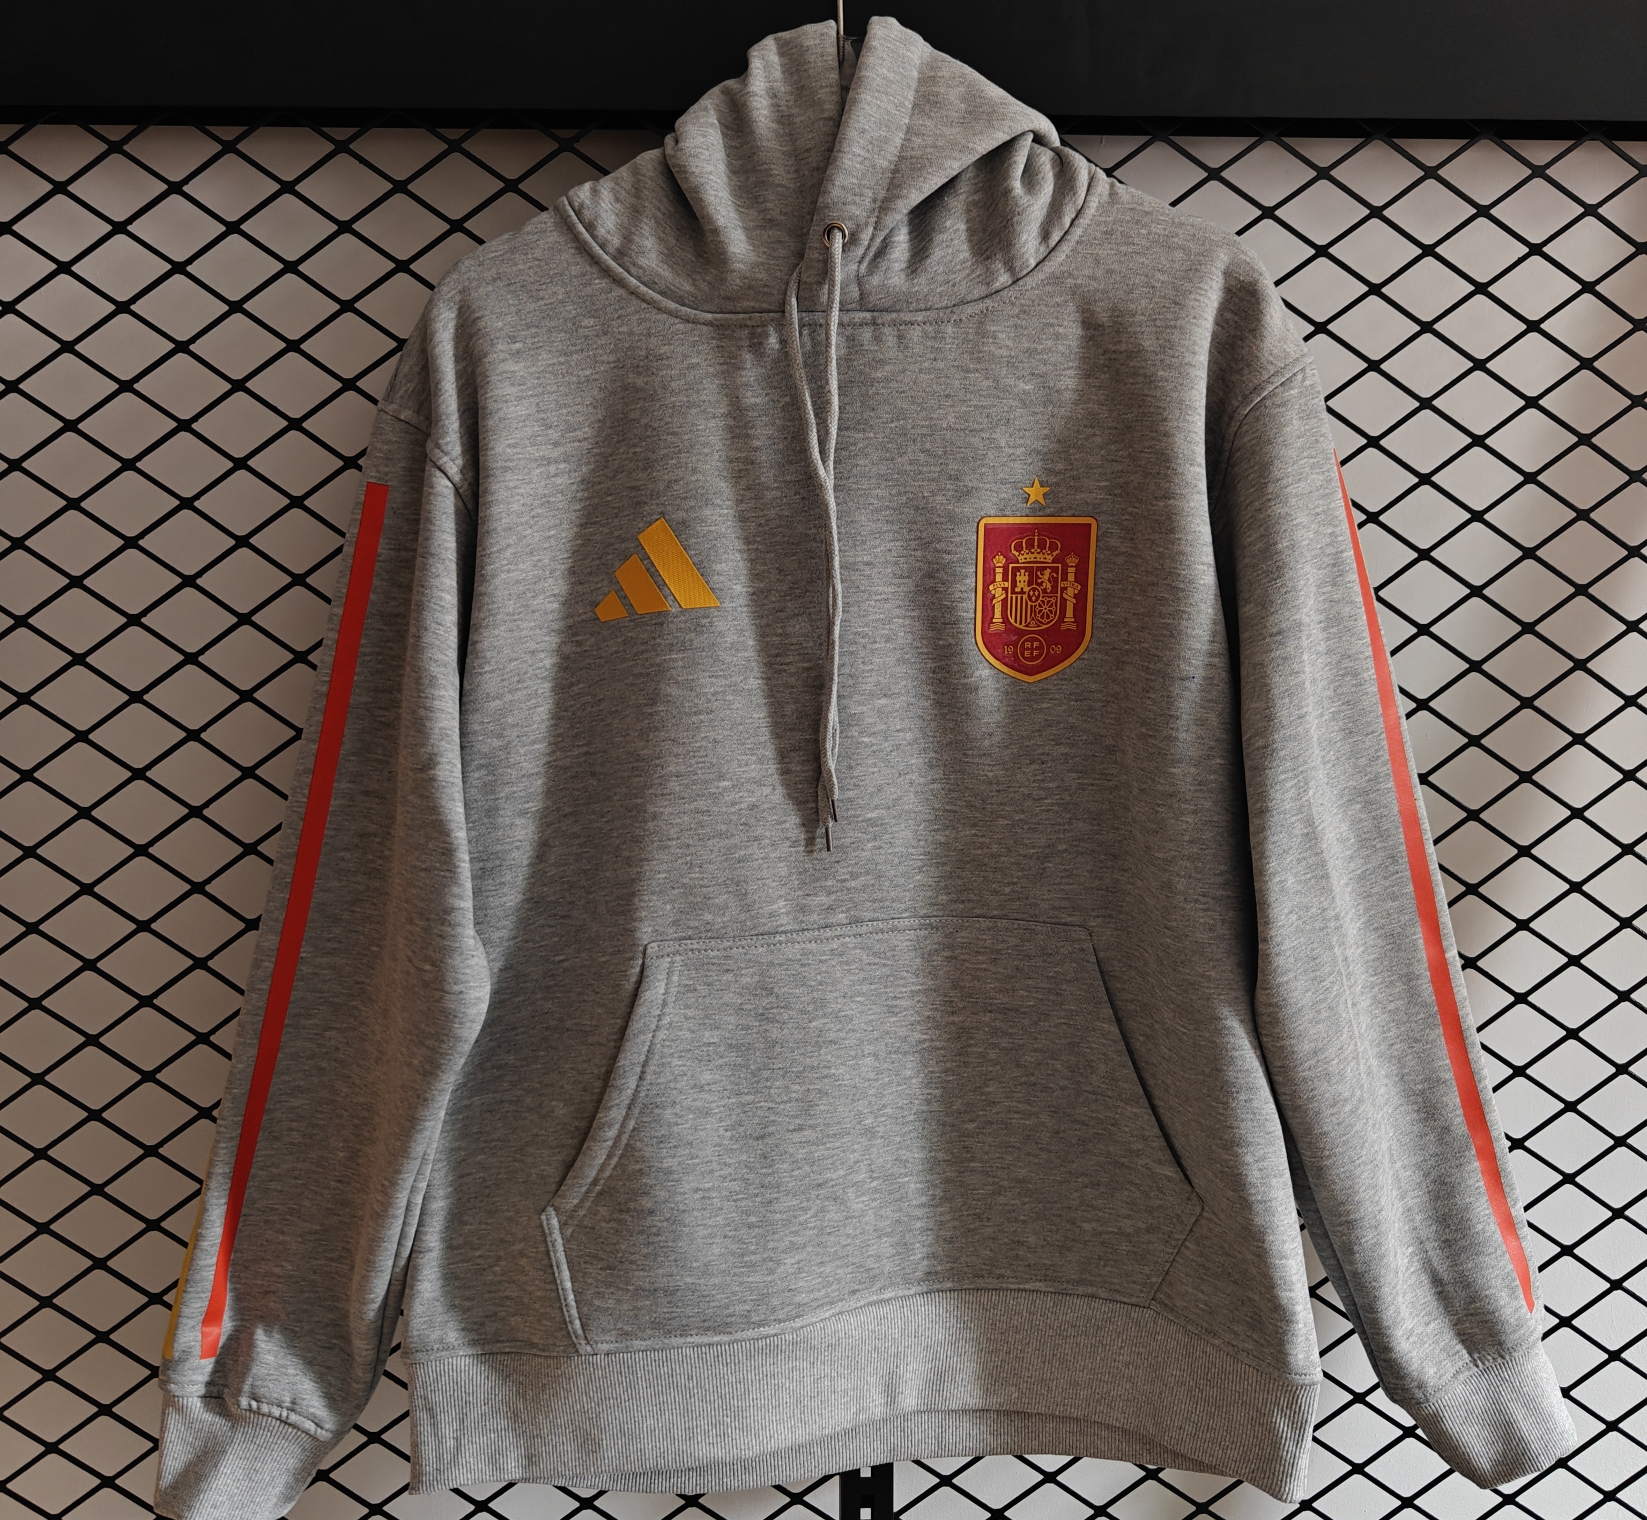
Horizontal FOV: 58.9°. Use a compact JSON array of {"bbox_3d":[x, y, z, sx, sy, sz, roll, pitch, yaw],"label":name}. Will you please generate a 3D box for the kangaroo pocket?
[{"bbox_3d":[0.027,0.200,0.785,0.352,0.230,0.045,0,3,-2],"label":"kangaroo pocket"}]

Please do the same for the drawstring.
[{"bbox_3d":[-0.004,-0.117,0.765,0.033,0.327,0.025,0,3,-2],"label":"drawstring"}]

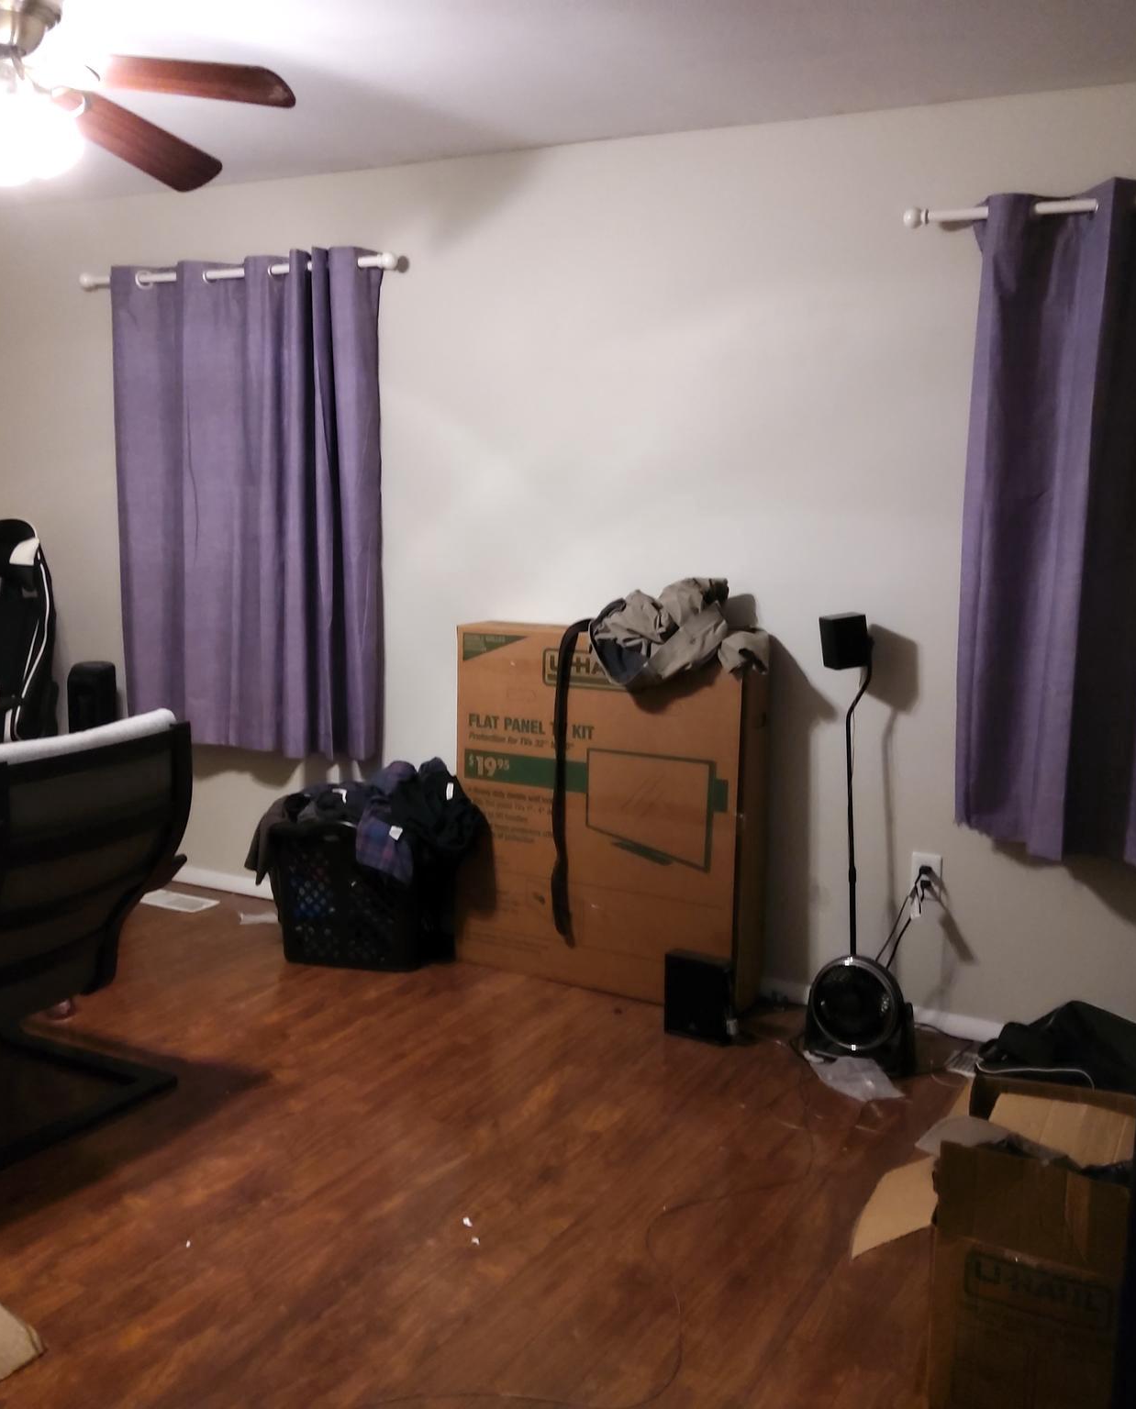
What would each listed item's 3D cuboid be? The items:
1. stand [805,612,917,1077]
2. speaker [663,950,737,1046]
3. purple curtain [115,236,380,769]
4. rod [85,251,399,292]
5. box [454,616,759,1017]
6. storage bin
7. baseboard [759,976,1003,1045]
[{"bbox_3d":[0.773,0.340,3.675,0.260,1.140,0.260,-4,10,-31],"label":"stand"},{"bbox_3d":[0.354,0.783,3.783,0.176,0.214,0.080,6,10,28],"label":"speaker"},{"bbox_3d":[-1.077,-0.646,4.695,1.108,1.611,0.110,6,10,28],"label":"purple curtain"},{"bbox_3d":[-1.108,-1.411,4.608,1.355,0.045,0.070,6,10,28],"label":"rod"},{"bbox_3d":[0.112,0.310,4.158,0.937,1.030,0.165,6,10,30],"label":"box"},{"bbox_3d":[-0.631,0.590,4.396,0.500,0.375,0.360,2,8,6],"label":"storage bin"},{"bbox_3d":[0.861,0.845,3.929,0.687,0.070,0.016,6,10,28],"label":"baseboard"}]

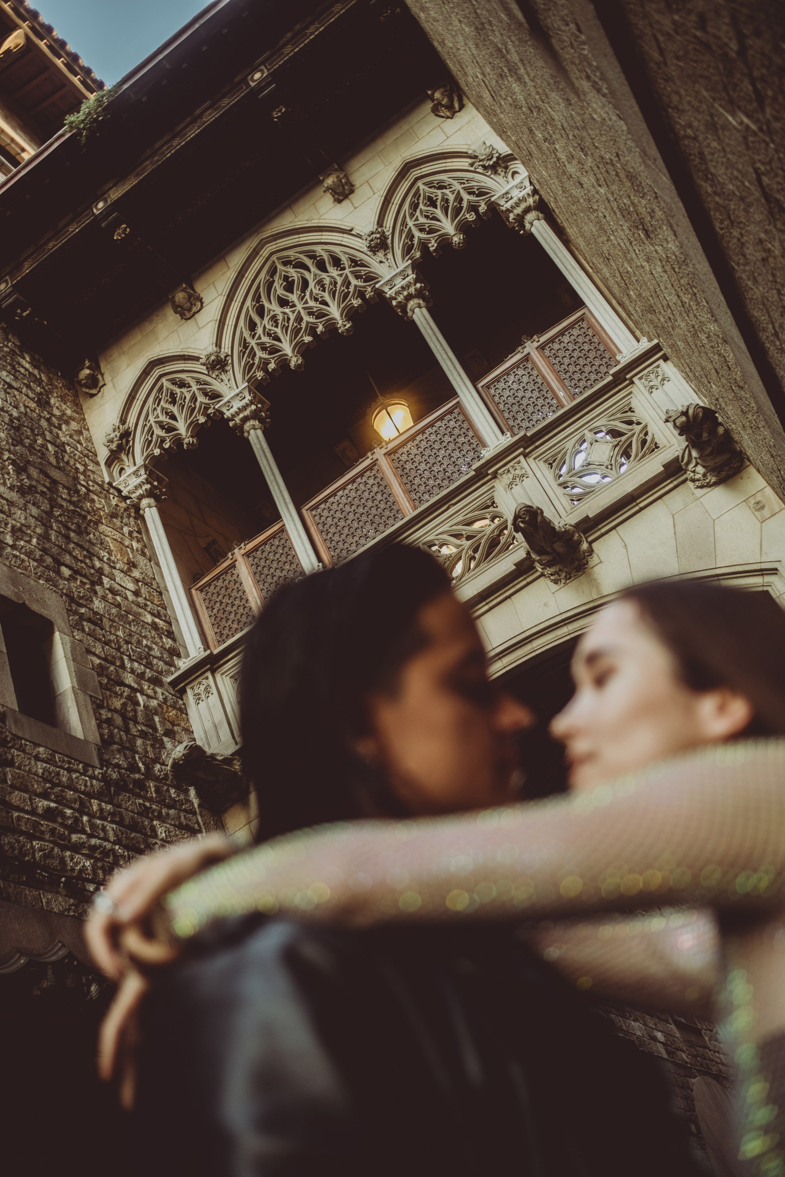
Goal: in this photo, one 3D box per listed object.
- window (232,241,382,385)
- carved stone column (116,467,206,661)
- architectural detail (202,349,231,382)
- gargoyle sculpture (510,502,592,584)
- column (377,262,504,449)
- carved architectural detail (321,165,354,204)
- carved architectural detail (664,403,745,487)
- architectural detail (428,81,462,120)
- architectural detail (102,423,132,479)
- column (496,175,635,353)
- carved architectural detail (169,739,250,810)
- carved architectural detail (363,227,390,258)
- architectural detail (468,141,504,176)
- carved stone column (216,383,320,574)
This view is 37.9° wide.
[{"bbox_3d":[-0.898,-2.739,10.999,1.692,1.620,0.252,-34,-36,12],"label":"window"},{"bbox_3d":[-2.050,-0.210,10.466,0.387,2.286,0.378,-34,-36,12],"label":"carved stone column"},{"bbox_3d":[-1.434,-1.839,9.377,0.228,0.274,0.228,-34,-36,13],"label":"architectural detail"},{"bbox_3d":[0.955,-0.275,6.916,0.365,0.502,0.517,-34,-36,13],"label":"gargoyle sculpture"},{"bbox_3d":[0.406,-1.673,8.457,0.334,1.854,0.342,-34,-36,13],"label":"column"},{"bbox_3d":[-0.522,-3.861,10.936,0.261,0.342,0.288,-34,-36,12],"label":"carved architectural detail"},{"bbox_3d":[1.795,-0.842,6.678,0.365,0.502,0.517,-34,-36,13],"label":"carved architectural detail"},{"bbox_3d":[0.499,-4.551,10.671,0.261,0.342,0.288,-34,-36,12],"label":"architectural detail"},{"bbox_3d":[-2.681,-1.355,11.099,0.306,0.576,0.216,-34,-36,12],"label":"architectural detail"},{"bbox_3d":[1.280,-2.263,8.210,0.334,1.854,0.342,-34,-36,13],"label":"column"},{"bbox_3d":[-1.236,1.218,7.529,0.365,0.502,0.517,-34,-36,13],"label":"carved architectural detail"},{"bbox_3d":[-0.160,-3.174,10.500,0.261,0.297,0.198,-34,-36,12],"label":"carved architectural detail"},{"bbox_3d":[0.846,-3.855,10.239,0.306,0.306,0.216,-34,-36,12],"label":"architectural detail"},{"bbox_3d":[-0.889,-0.799,8.824,0.334,1.854,0.342,-34,-36,13],"label":"carved stone column"}]

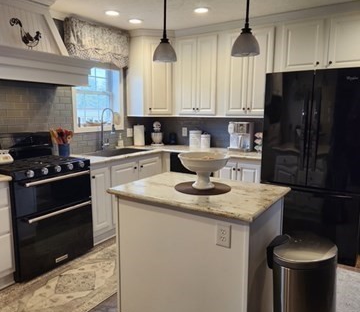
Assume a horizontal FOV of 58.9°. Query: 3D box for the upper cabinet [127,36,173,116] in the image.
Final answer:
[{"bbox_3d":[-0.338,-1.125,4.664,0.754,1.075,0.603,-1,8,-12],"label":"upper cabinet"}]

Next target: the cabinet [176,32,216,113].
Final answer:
[{"bbox_3d":[0.303,-1.080,4.353,0.633,1.065,0.342,5,9,33],"label":"cabinet"}]

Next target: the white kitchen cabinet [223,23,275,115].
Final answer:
[{"bbox_3d":[0.906,-1.025,3.966,0.633,1.065,0.342,5,9,33],"label":"white kitchen cabinet"}]

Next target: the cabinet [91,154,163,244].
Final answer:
[{"bbox_3d":[-0.850,0.431,3.987,0.613,0.874,1.327,5,9,33],"label":"cabinet"}]

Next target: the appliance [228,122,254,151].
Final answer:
[{"bbox_3d":[0.825,-0.251,4.165,0.291,0.372,0.271,5,9,33],"label":"appliance"}]

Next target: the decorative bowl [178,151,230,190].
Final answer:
[{"bbox_3d":[0.165,0.107,2.171,0.347,0.217,0.347,0,8,0],"label":"decorative bowl"}]

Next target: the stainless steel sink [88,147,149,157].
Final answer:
[{"bbox_3d":[-0.778,0.045,4.100,0.533,0.201,0.854,5,9,33],"label":"stainless steel sink"}]

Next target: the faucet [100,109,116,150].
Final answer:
[{"bbox_3d":[-0.910,-0.318,4.048,0.271,0.533,0.101,5,9,33],"label":"faucet"}]

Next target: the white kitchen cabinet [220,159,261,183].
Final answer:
[{"bbox_3d":[0.865,0.434,4.019,0.643,0.874,0.613,5,9,33],"label":"white kitchen cabinet"}]

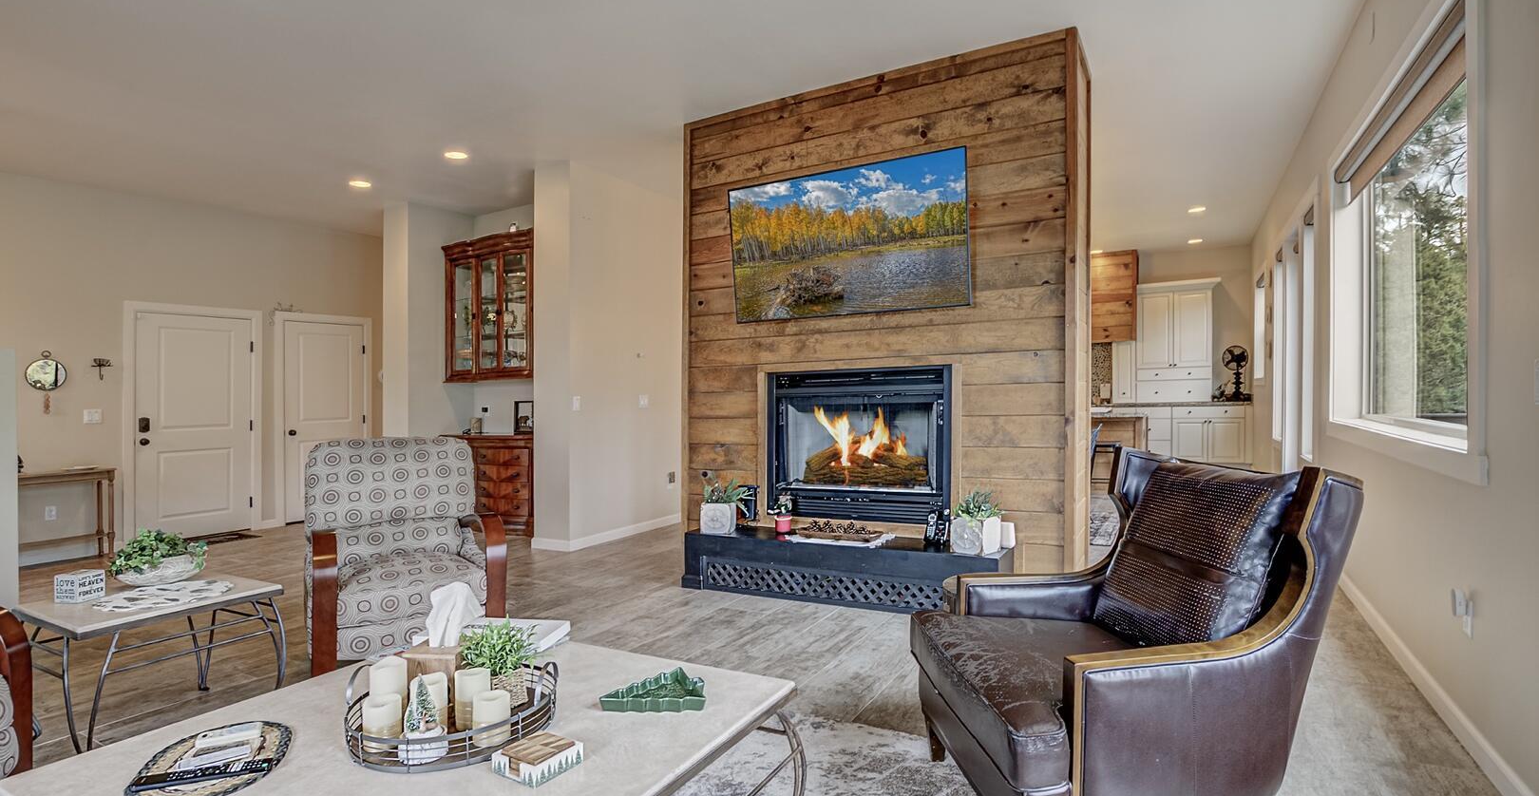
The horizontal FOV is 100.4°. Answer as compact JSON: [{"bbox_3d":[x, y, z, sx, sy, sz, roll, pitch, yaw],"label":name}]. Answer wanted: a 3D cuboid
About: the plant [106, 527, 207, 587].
[{"bbox_3d":[-2.300,0.600,2.430,0.170,0.195,0.255,0,0,37],"label":"plant"}]

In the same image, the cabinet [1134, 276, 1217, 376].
[{"bbox_3d":[5.380,-0.945,8.500,0.870,1.190,0.370,0,0,31],"label":"cabinet"}]

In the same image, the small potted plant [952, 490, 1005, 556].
[{"bbox_3d":[1.100,0.656,3.380,0.240,0.345,0.230,0,0,27],"label":"small potted plant"}]

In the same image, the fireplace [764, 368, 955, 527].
[{"bbox_3d":[0.545,0.279,3.955,1.150,0.905,0.250,0,0,27],"label":"fireplace"}]

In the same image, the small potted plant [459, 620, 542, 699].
[{"bbox_3d":[-0.643,0.621,1.530,0.165,0.180,0.155,0,0,30],"label":"small potted plant"}]

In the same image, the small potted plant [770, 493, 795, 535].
[{"bbox_3d":[0.083,0.720,4.000,0.150,0.250,0.150,0,0,0],"label":"small potted plant"}]

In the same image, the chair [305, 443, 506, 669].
[{"bbox_3d":[-1.870,0.720,3.270,0.780,1.000,0.860,0,0,-35],"label":"chair"}]

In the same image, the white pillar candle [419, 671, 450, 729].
[{"bbox_3d":[-0.734,0.663,1.385,0.074,0.105,0.074,-1,0,0],"label":"white pillar candle"}]

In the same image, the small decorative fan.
[{"bbox_3d":[5.930,-0.313,8.150,0.250,0.710,0.340,-1,0,-28],"label":"small decorative fan"}]

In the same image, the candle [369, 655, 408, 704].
[{"bbox_3d":[-0.870,0.675,1.465,0.076,0.150,0.076,0,0,-31],"label":"candle"}]

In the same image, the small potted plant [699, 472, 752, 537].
[{"bbox_3d":[-0.261,0.620,3.820,0.270,0.340,0.220,-1,0,14],"label":"small potted plant"}]

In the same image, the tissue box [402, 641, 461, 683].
[{"bbox_3d":[-0.787,0.655,1.540,0.124,0.120,0.124,-1,0,-1],"label":"tissue box"}]

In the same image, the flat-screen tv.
[{"bbox_3d":[0.420,-0.910,3.780,1.465,0.835,0.060,-2,5,27],"label":"flat-screen tv"}]

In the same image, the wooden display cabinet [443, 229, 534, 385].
[{"bbox_3d":[-2.430,-0.830,6.110,1.600,1.340,0.420,0,0,31],"label":"wooden display cabinet"}]

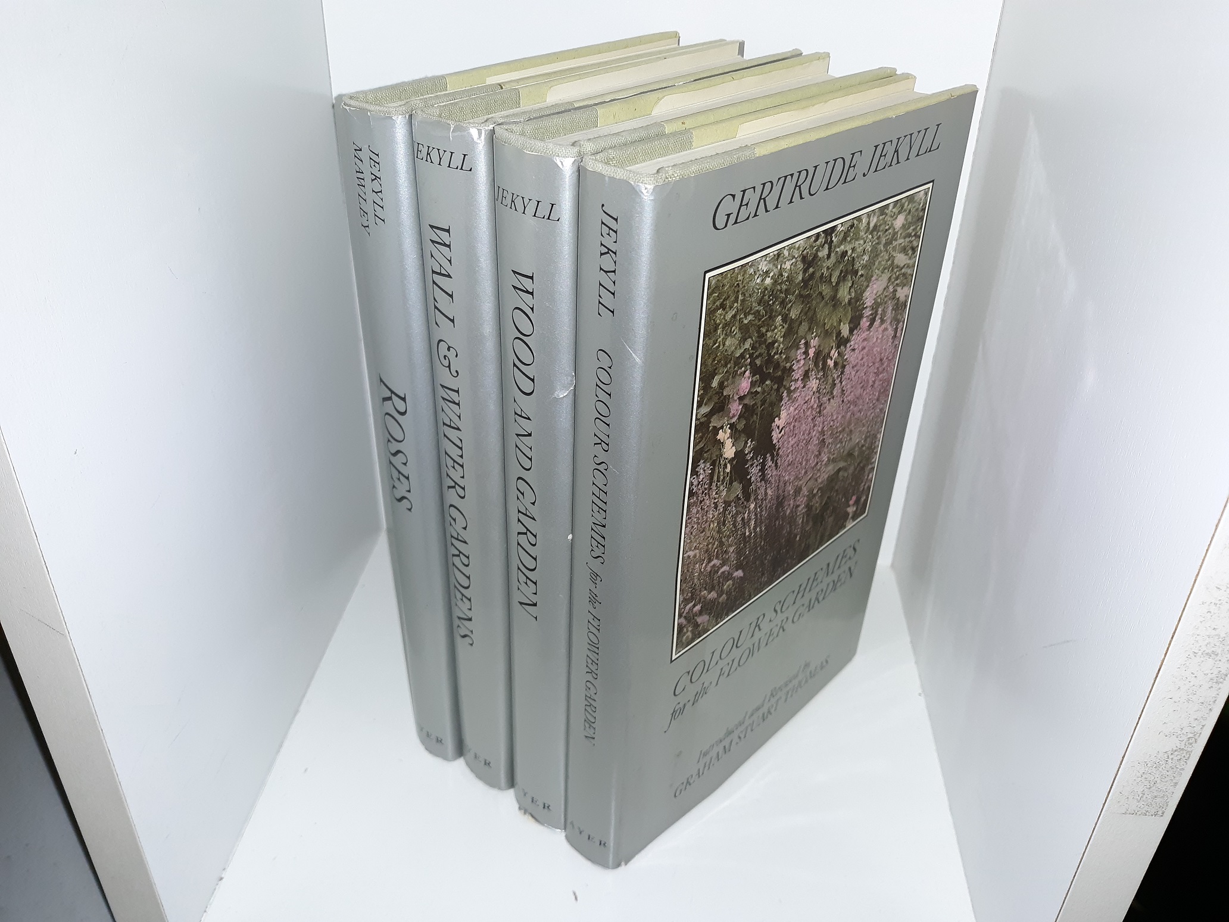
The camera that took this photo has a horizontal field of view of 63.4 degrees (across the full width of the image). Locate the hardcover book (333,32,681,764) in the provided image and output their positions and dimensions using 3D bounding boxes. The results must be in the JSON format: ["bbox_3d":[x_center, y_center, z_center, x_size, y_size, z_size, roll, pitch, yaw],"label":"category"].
[{"bbox_3d":[-0.017,-0.020,0.347,0.024,0.222,0.145,23,38,30],"label":"hardcover book"}]

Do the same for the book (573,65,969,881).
[{"bbox_3d":[0.045,0.008,0.307,0.023,0.222,0.142,28,40,35],"label":"book"}]

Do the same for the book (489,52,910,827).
[{"bbox_3d":[0.026,-0.003,0.322,0.026,0.222,0.144,27,40,33],"label":"book"}]

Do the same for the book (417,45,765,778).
[{"bbox_3d":[0.003,-0.013,0.337,0.025,0.222,0.144,24,38,31],"label":"book"}]

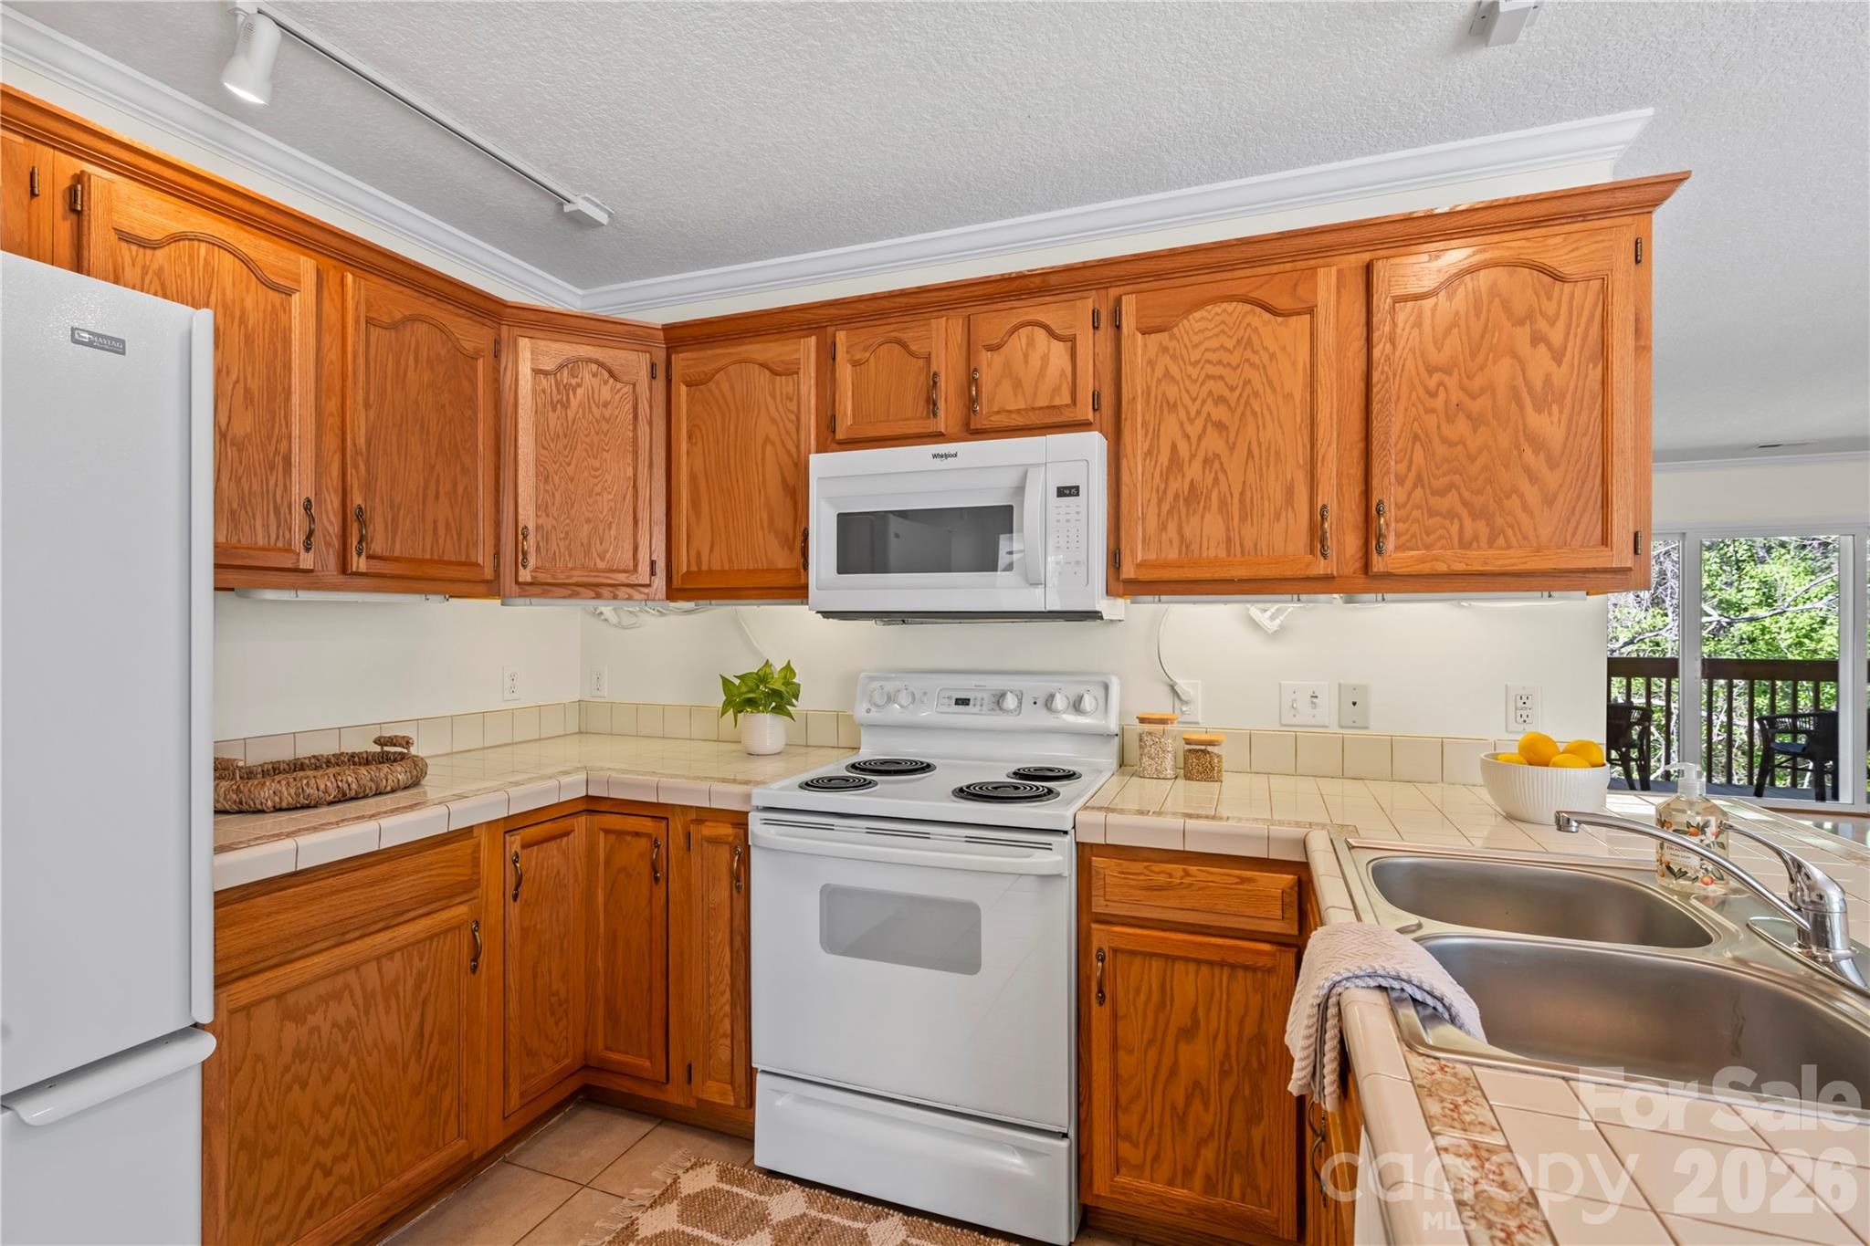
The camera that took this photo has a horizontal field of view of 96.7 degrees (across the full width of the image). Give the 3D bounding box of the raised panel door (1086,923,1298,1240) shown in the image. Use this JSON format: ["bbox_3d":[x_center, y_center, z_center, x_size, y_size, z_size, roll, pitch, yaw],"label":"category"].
[{"bbox_3d":[0.512,0.901,1.662,0.387,0.559,0.021,0,0,20],"label":"raised panel door"}]

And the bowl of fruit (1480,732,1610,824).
[{"bbox_3d":[1.249,0.310,1.700,0.215,0.172,0.215,0,0,21],"label":"bowl of fruit"}]

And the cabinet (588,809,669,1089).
[{"bbox_3d":[-0.804,0.850,2.180,0.267,0.680,0.022,0,0,21],"label":"cabinet"}]

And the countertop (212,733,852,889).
[{"bbox_3d":[-0.991,0.416,2.061,1.141,0.058,1.507,0,0,20],"label":"countertop"}]

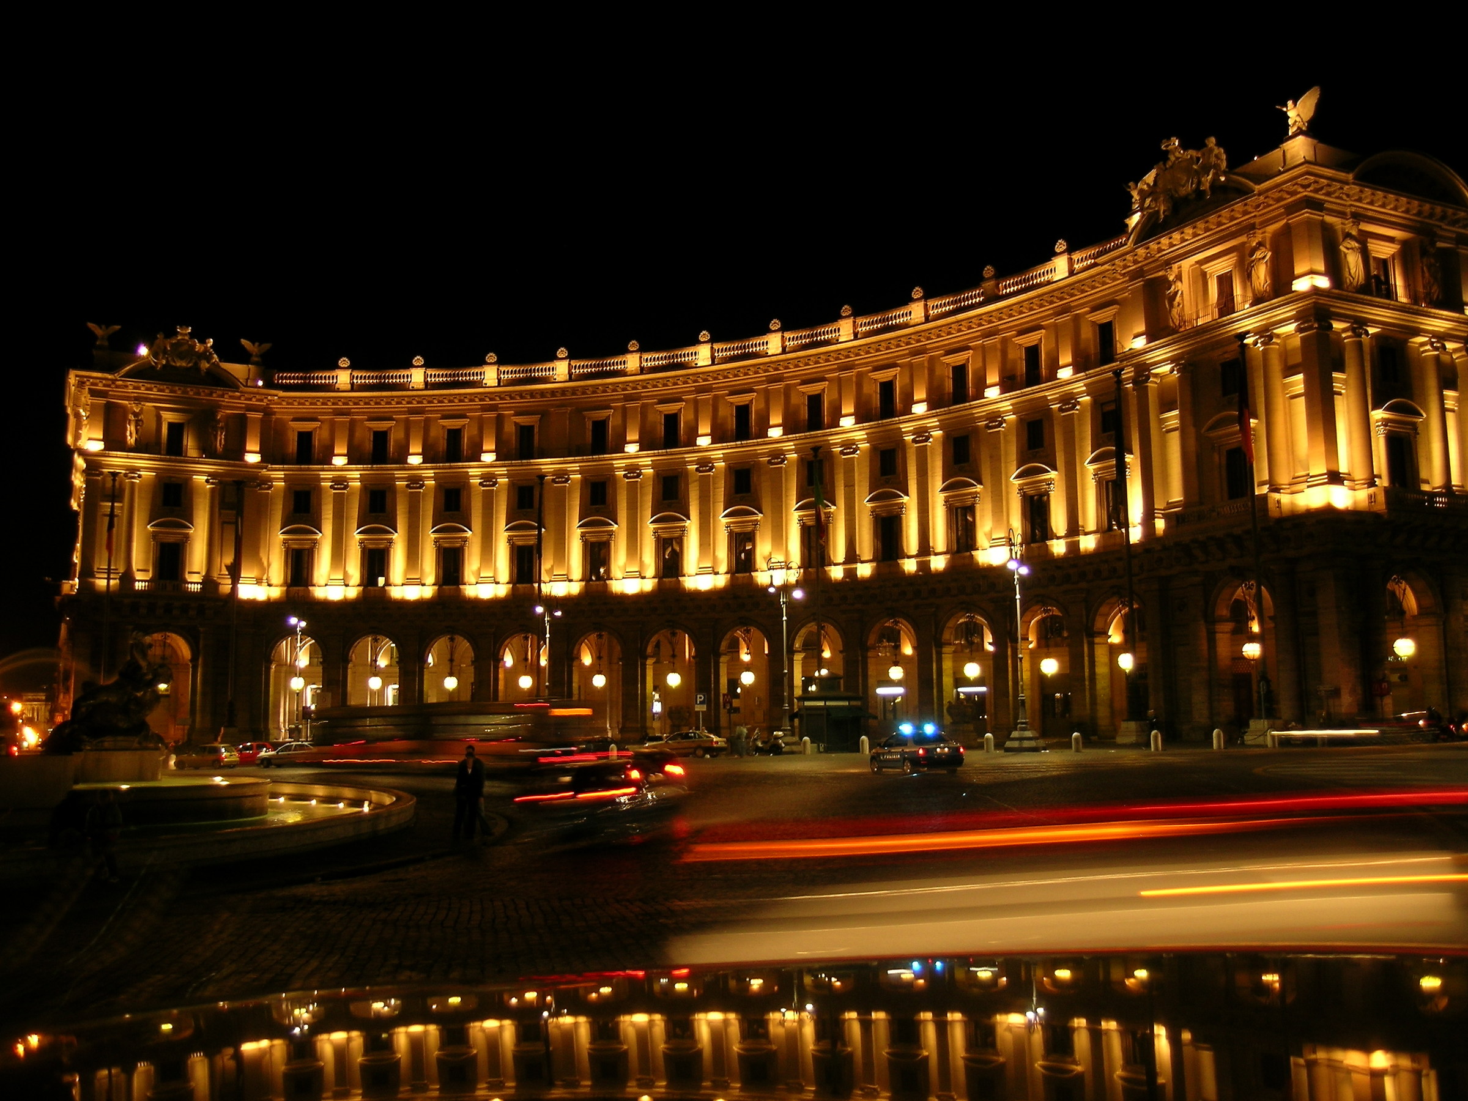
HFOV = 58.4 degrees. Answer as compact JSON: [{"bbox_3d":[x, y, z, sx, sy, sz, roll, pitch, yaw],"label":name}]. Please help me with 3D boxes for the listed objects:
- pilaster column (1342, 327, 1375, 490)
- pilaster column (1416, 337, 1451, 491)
[{"bbox_3d":[30.895,-7.122,64.785,1.000,8.400,0.950,2,-8,-23],"label":"pilaster column"},{"bbox_3d":[38.920,-7.631,73.200,1.250,8.548,1.150,3,-8,-27],"label":"pilaster column"}]

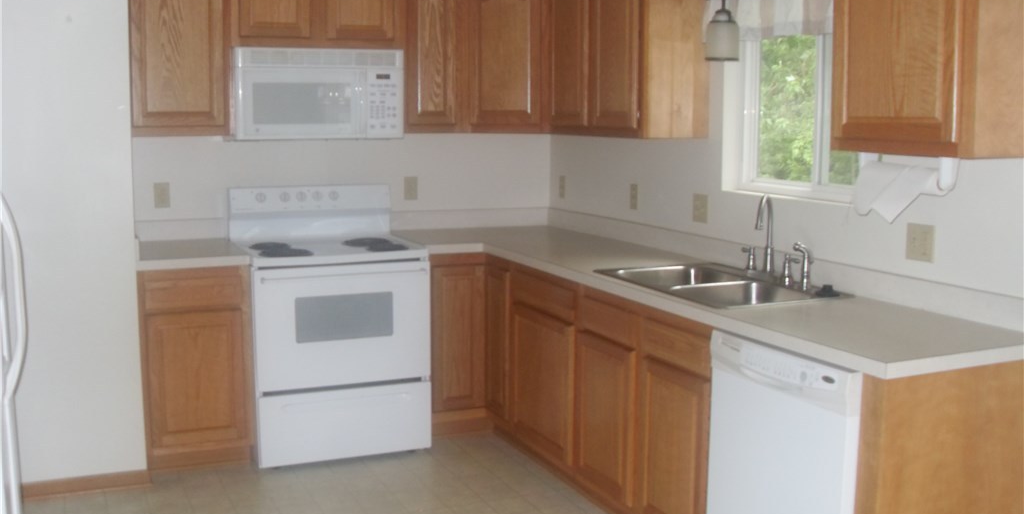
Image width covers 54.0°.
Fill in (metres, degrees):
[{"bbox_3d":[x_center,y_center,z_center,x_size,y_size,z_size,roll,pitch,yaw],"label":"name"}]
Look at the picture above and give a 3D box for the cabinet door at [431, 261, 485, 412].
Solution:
[{"bbox_3d":[-0.245,0.362,4.511,0.257,0.660,0.022,-3,9,-24],"label":"cabinet door"}]

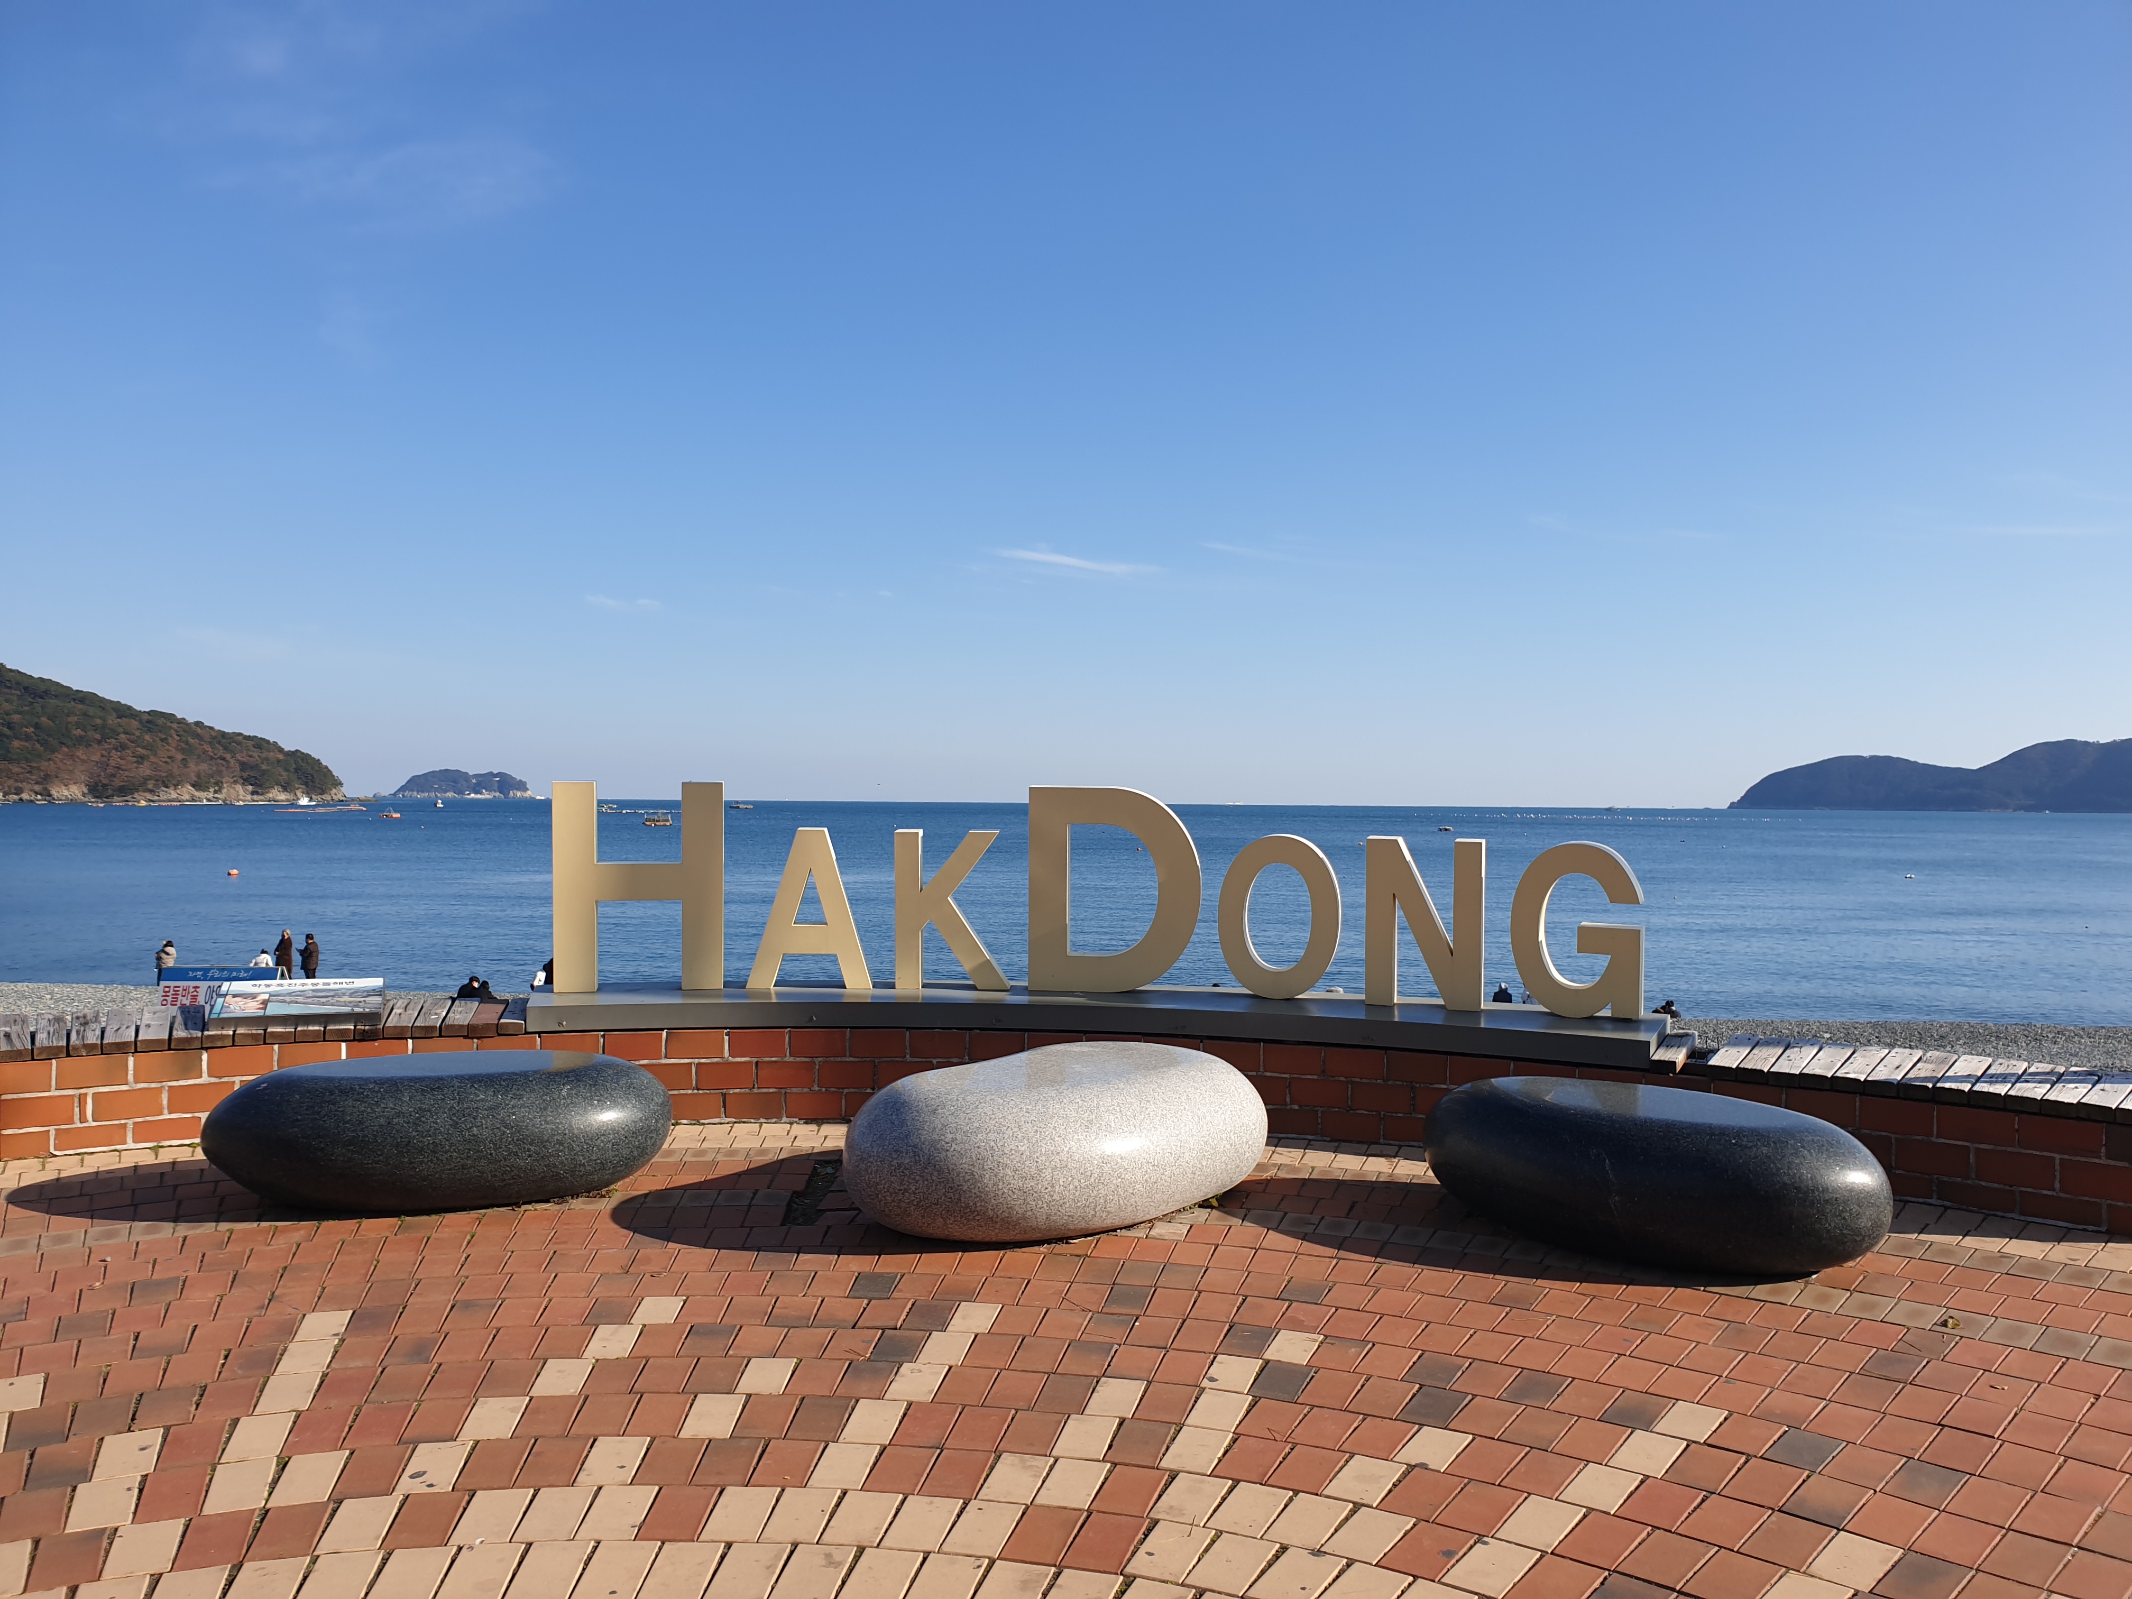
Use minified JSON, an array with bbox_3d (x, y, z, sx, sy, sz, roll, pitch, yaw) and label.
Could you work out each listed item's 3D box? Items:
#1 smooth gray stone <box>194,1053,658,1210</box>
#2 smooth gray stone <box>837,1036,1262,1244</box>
[{"bbox_3d":[-2.072,1.084,5.350,1.473,0.468,0.926,0,0,-4],"label":"smooth gray stone"},{"bbox_3d":[-0.002,1.085,5.278,1.579,0.489,0.946,1,0,-44],"label":"smooth gray stone"}]

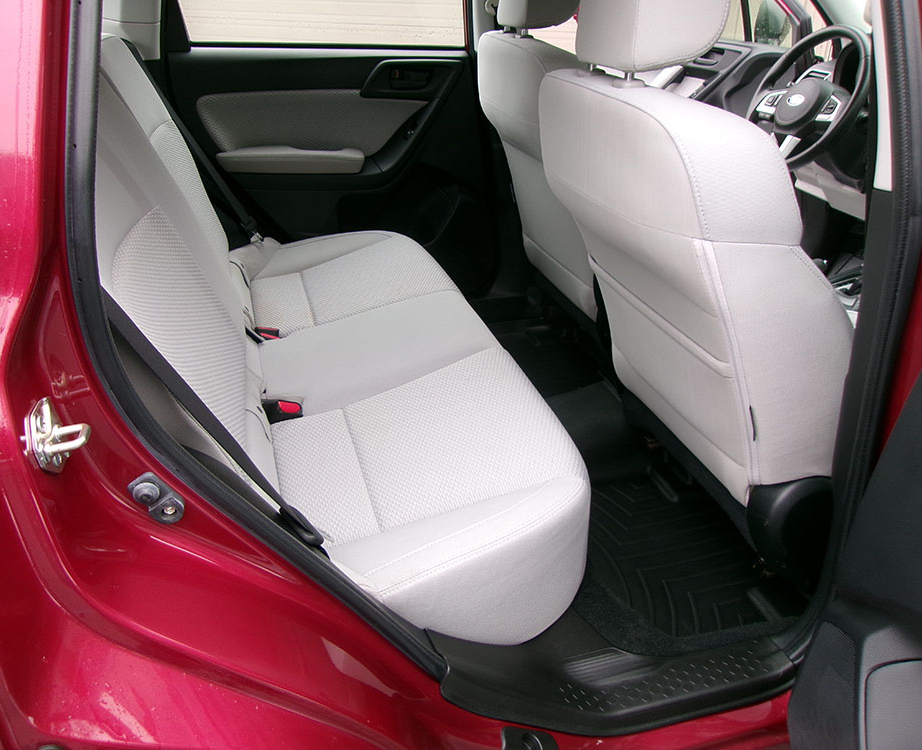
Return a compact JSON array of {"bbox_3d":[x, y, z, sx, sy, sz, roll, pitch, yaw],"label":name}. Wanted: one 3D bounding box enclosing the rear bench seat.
[{"bbox_3d":[-0.318,-0.193,1.442,0.812,0.772,1.287,-6,29,-16],"label":"rear bench seat"}]

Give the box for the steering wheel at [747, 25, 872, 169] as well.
[{"bbox_3d":[0.890,-0.703,2.007,0.099,0.377,0.377,15,21,-25],"label":"steering wheel"}]

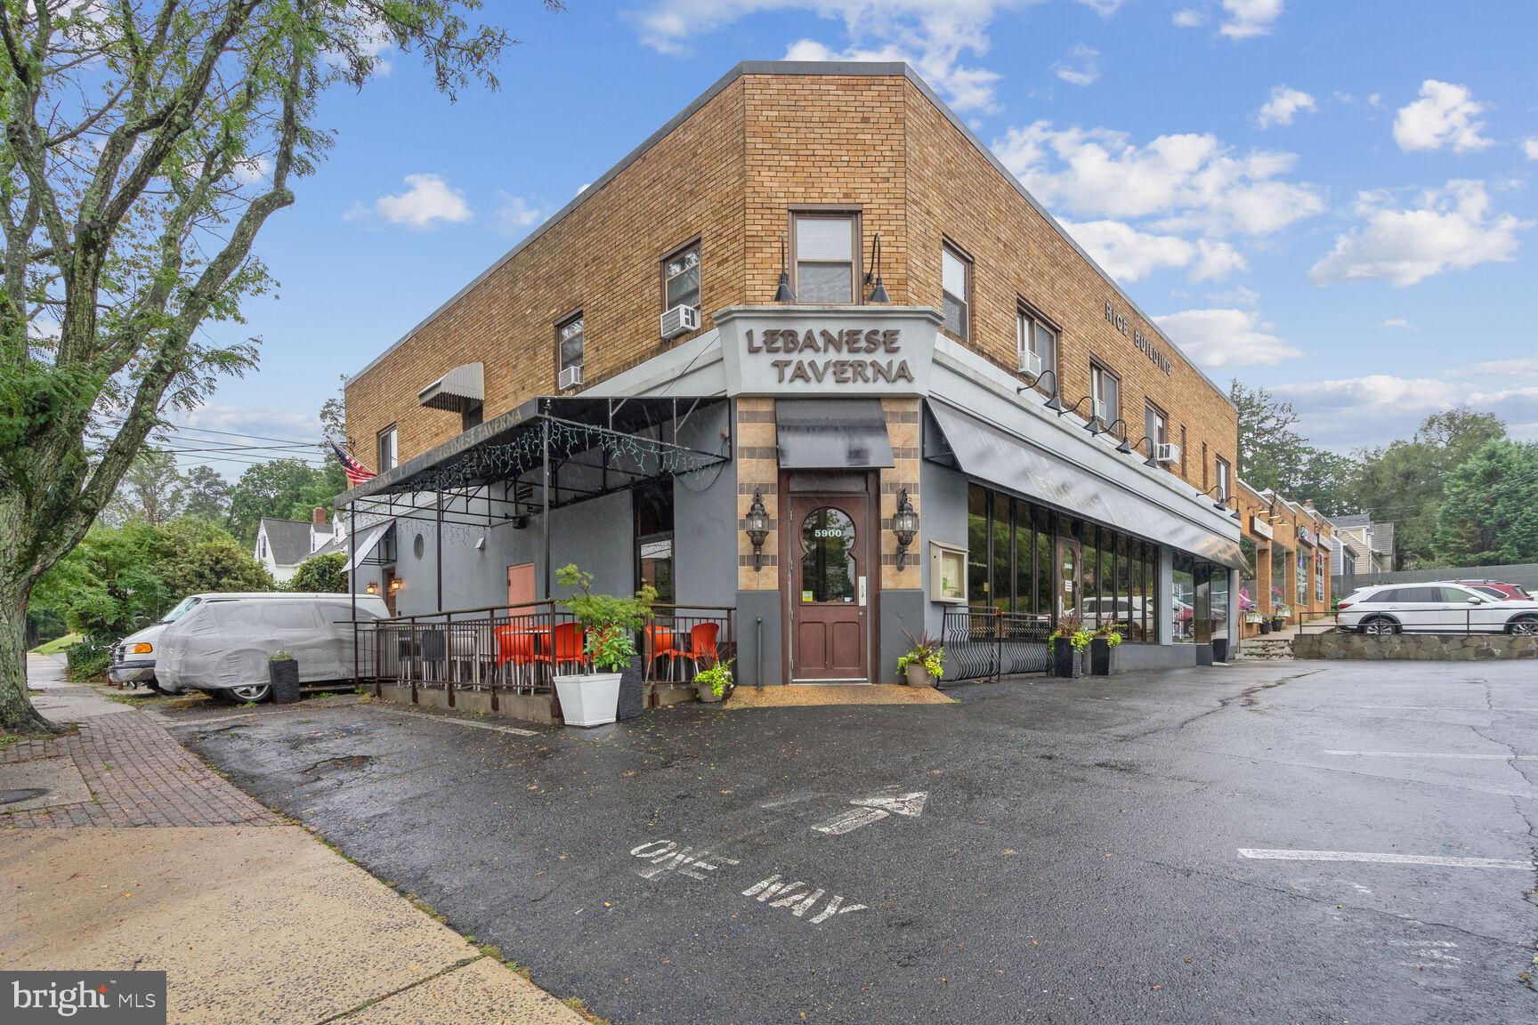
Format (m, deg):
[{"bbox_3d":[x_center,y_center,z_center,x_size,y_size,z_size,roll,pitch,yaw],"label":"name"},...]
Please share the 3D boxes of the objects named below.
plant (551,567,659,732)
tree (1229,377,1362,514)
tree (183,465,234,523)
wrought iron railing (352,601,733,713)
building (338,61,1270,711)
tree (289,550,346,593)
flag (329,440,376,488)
[{"bbox_3d":[-1.717,1.396,7.600,1.050,1.660,1.000,0,-9,0],"label":"plant"},{"bbox_3d":[36.199,-1.655,50.000,8.800,15.500,8.200,0,-9,0],"label":"tree"},{"bbox_3d":[-47.965,2.667,62.000,5.200,13.500,5.200,0,-9,0],"label":"tree"},{"bbox_3d":[-3.716,2.120,10.487,7.200,1.300,2.088,-10,-14,43],"label":"wrought iron railing"},{"bbox_3d":[1.317,0.405,20.503,17.000,7.800,19.400,-8,-12,43],"label":"building"},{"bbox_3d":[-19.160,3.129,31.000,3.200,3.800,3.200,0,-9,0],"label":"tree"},{"bbox_3d":[-9.249,-1.072,16.200,0.450,1.100,1.050,-8,-12,43],"label":"flag"}]

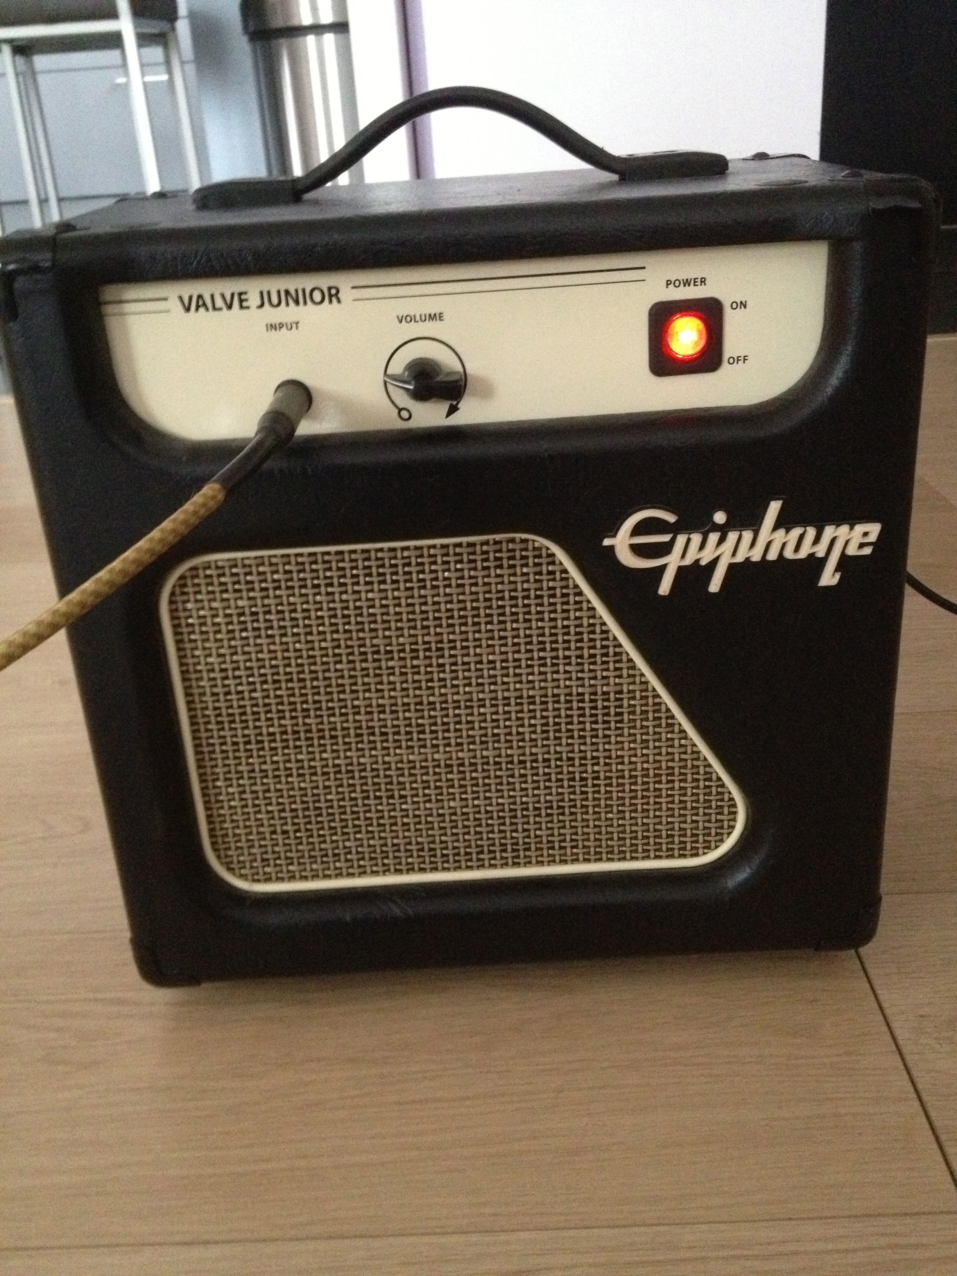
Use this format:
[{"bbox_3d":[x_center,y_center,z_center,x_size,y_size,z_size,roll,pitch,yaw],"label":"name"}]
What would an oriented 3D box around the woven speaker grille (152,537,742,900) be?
[{"bbox_3d":[-0.006,0.036,0.573,0.252,0.170,0.018,-3,24,1],"label":"woven speaker grille"}]

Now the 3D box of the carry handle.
[{"bbox_3d":[-0.009,-0.211,0.545,0.230,0.042,0.029,-3,24,1],"label":"carry handle"}]

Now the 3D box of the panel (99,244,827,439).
[{"bbox_3d":[-0.004,-0.116,0.512,0.281,0.063,0.020,-3,24,1],"label":"panel"}]

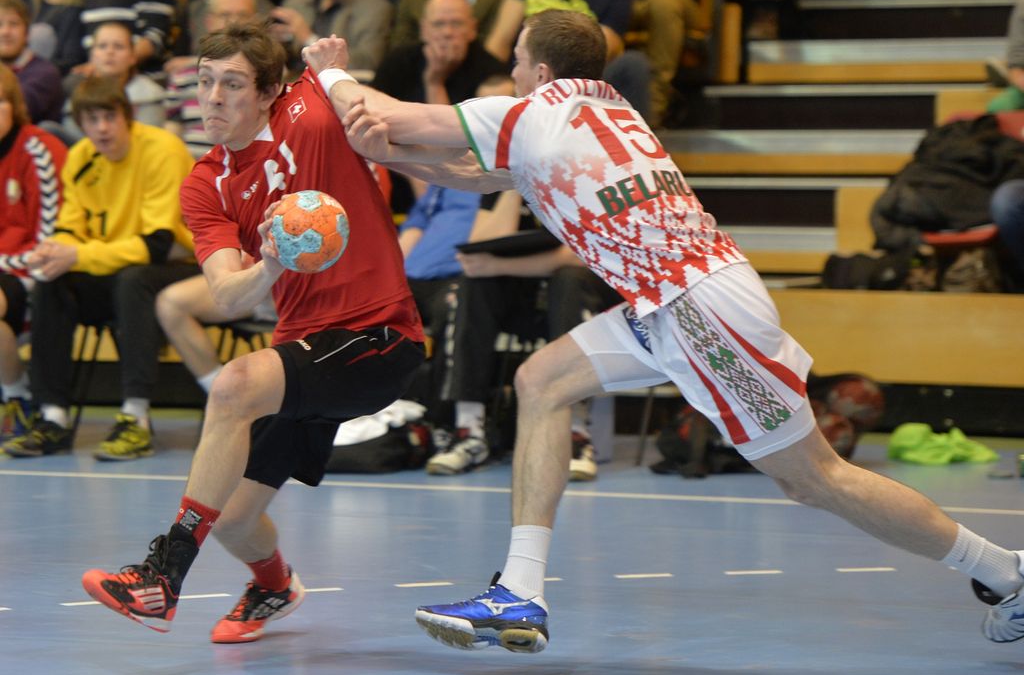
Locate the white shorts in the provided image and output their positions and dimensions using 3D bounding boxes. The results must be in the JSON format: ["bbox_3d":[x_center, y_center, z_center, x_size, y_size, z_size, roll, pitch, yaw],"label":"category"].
[{"bbox_3d":[0.429,0.057,9.450,0.480,0.460,0.400,2,5,28],"label":"white shorts"}]

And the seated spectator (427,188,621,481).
[{"bbox_3d":[0.032,-0.251,13.300,0.630,1.300,0.850,2,5,23],"label":"seated spectator"}]

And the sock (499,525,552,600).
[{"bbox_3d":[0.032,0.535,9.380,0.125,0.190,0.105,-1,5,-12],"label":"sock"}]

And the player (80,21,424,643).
[{"bbox_3d":[-0.610,-0.012,9.420,0.600,1.460,0.660,2,5,27],"label":"player"}]

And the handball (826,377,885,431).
[{"bbox_3d":[1.169,0.226,13.500,0.187,0.187,0.187,0,5,0],"label":"handball"}]

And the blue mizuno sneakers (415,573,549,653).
[{"bbox_3d":[-0.072,0.651,9.350,0.305,0.130,0.110,11,-3,-13],"label":"blue mizuno sneakers"}]

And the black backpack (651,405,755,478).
[{"bbox_3d":[0.632,0.340,13.000,0.380,0.250,0.300,2,5,22],"label":"black backpack"}]

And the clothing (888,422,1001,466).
[{"bbox_3d":[1.430,0.360,13.250,0.370,0.120,0.300,2,5,22],"label":"clothing"}]

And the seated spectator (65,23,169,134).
[{"bbox_3d":[-1.536,-0.577,15.300,0.500,1.280,0.750,1,5,18],"label":"seated spectator"}]

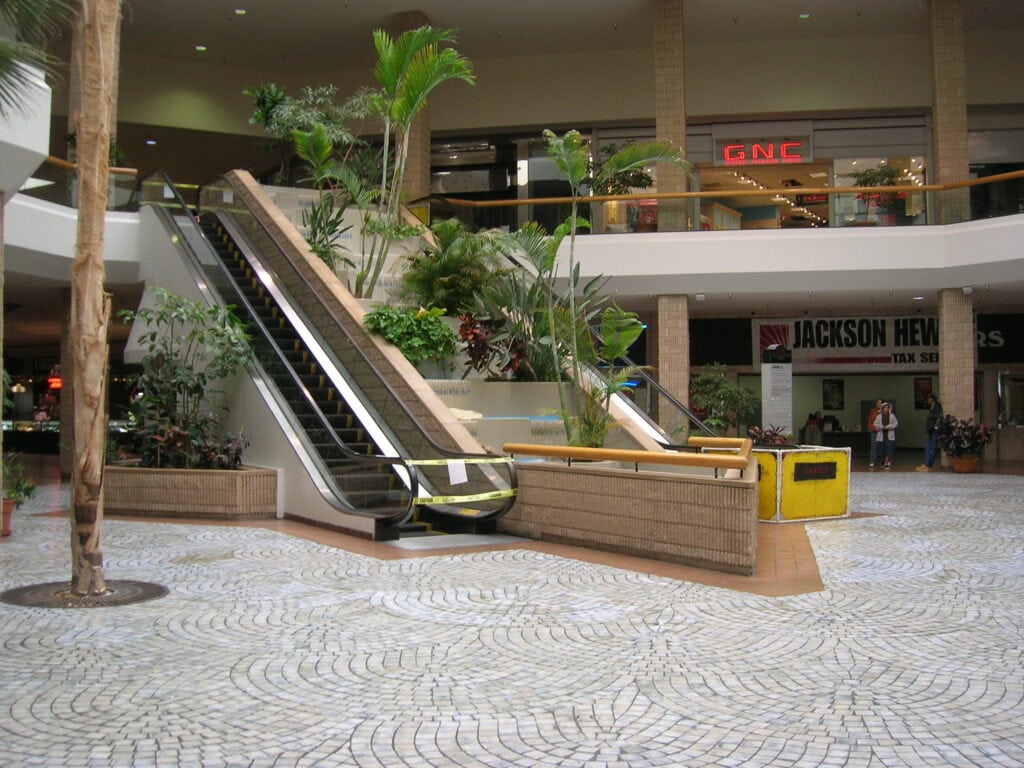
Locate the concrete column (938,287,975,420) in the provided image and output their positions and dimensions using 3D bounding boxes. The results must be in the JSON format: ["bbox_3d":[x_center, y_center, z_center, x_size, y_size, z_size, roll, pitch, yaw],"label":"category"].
[{"bbox_3d":[10.393,-0.117,24.900,0.670,4.150,0.670,0,-1,12],"label":"concrete column"}]

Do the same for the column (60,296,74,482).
[{"bbox_3d":[-9.062,0.011,22.600,0.680,4.100,0.680,0,-1,12],"label":"column"}]

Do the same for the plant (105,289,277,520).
[{"bbox_3d":[-4.649,0.267,15.350,2.650,3.200,1.800,-1,-1,16],"label":"plant"}]

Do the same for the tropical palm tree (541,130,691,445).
[{"bbox_3d":[1.386,-1.237,14.400,1.980,4.300,1.700,0,-1,0],"label":"tropical palm tree"}]

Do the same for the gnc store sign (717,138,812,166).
[{"bbox_3d":[6.728,-6.244,28.600,2.520,0.780,0.200,0,-1,12],"label":"gnc store sign"}]

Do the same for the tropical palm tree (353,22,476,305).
[{"bbox_3d":[-1.686,-3.886,18.600,2.000,4.700,1.800,0,-1,-6],"label":"tropical palm tree"}]

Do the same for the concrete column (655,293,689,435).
[{"bbox_3d":[3.902,-0.060,25.600,0.670,4.120,0.670,0,-1,12],"label":"concrete column"}]

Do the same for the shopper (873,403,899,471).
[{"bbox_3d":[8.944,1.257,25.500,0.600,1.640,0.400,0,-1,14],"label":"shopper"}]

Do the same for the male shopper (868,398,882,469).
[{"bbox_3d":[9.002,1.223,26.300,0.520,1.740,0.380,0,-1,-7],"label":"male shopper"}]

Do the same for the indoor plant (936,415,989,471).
[{"bbox_3d":[10.133,1.335,23.900,1.150,1.300,1.100,0,-1,12],"label":"indoor plant"}]

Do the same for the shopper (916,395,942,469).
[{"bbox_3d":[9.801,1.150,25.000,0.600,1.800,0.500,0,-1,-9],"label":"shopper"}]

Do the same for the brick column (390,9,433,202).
[{"bbox_3d":[-2.769,-6.881,29.735,0.800,7.300,0.800,0,-1,12],"label":"brick column"}]

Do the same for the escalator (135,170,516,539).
[{"bbox_3d":[-4.144,-1.285,17.836,1.700,6.450,13.400,1,-1,-33],"label":"escalator"}]

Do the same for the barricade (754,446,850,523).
[{"bbox_3d":[3.871,1.405,15.113,1.550,0.990,1.300,1,-1,-33],"label":"barricade"}]

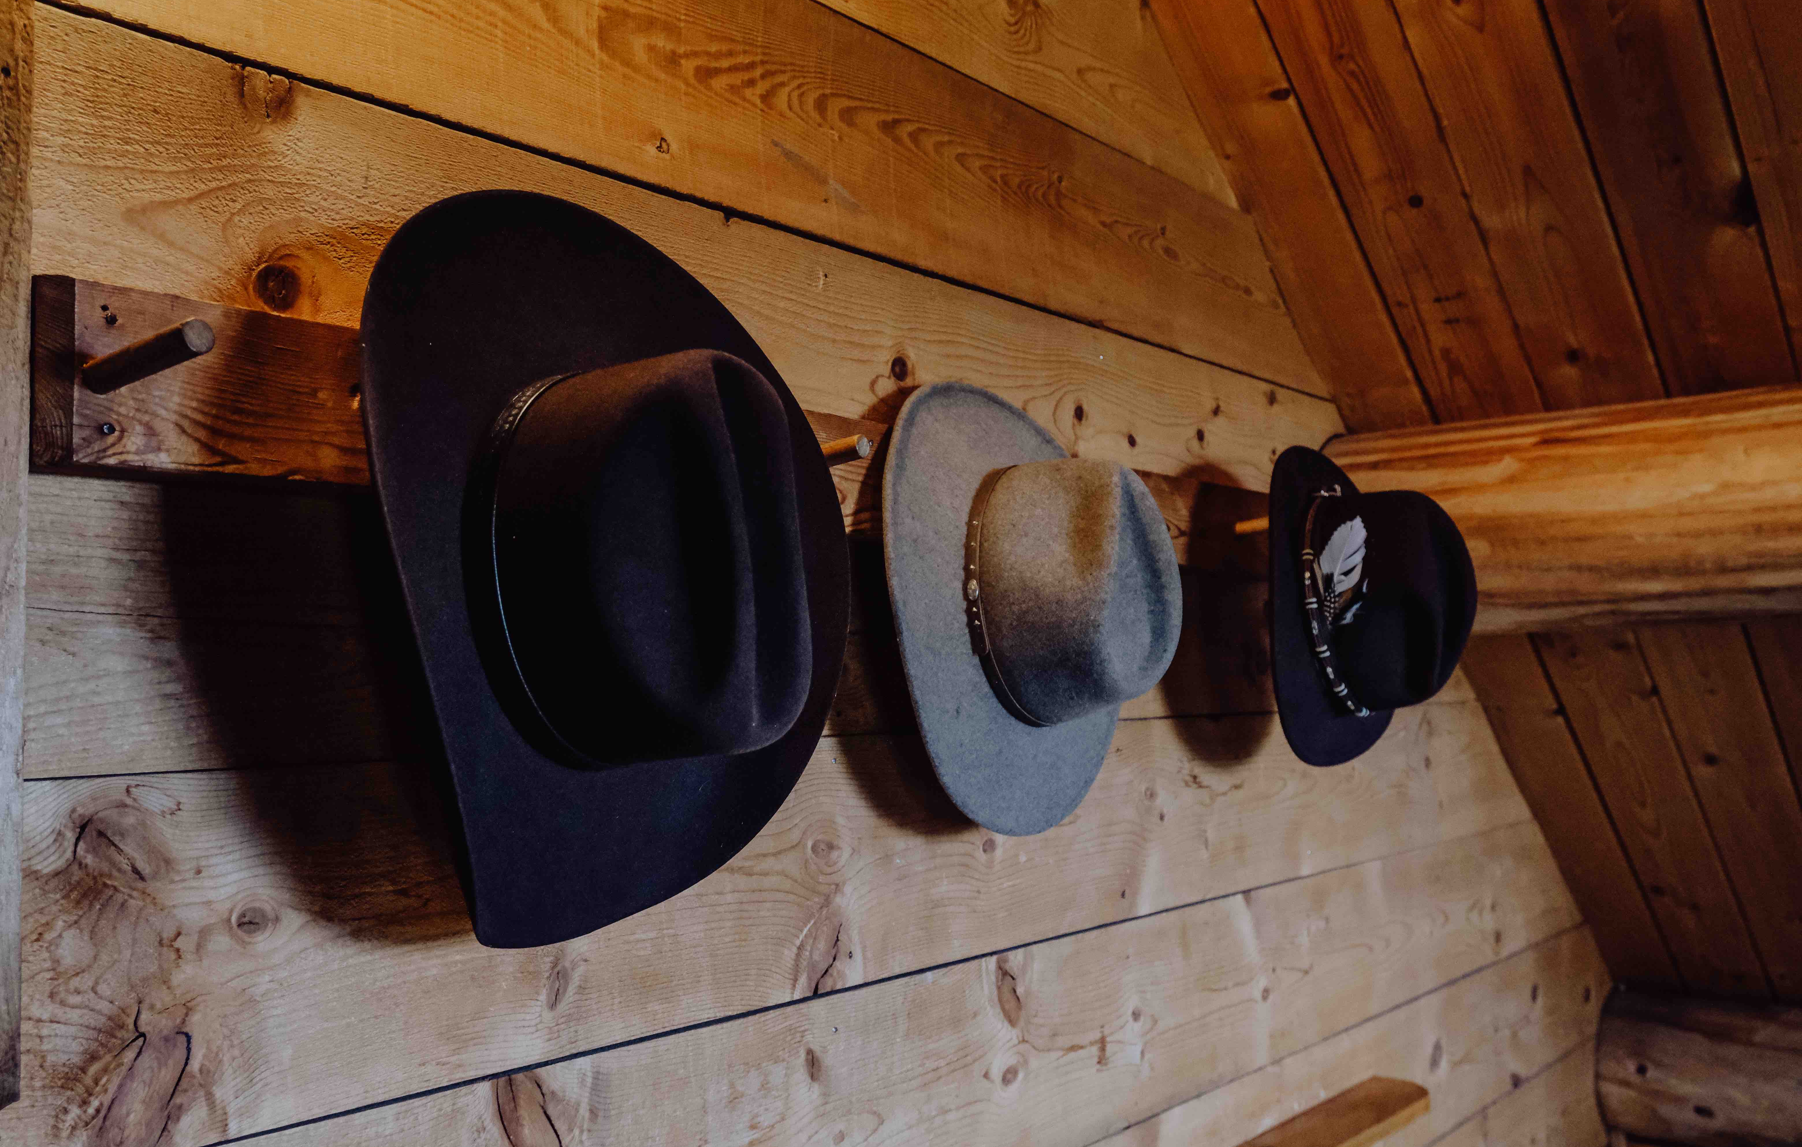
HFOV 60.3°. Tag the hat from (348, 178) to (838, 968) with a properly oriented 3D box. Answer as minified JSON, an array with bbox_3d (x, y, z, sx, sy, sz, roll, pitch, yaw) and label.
[{"bbox_3d":[-0.148,-0.007,0.861,0.170,0.418,0.338,-9,-8,36],"label":"hat"}]

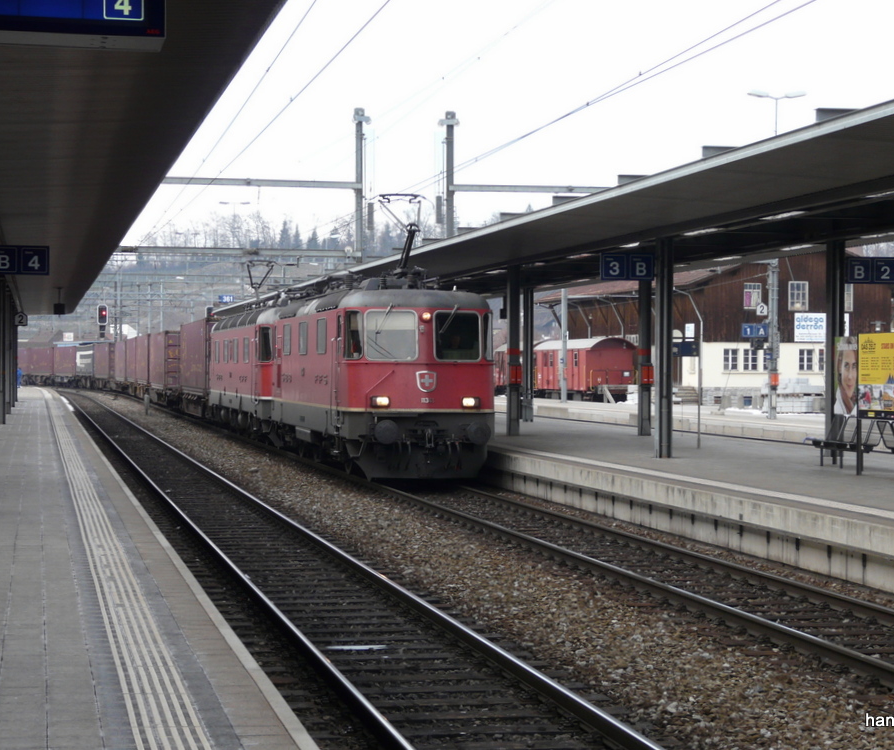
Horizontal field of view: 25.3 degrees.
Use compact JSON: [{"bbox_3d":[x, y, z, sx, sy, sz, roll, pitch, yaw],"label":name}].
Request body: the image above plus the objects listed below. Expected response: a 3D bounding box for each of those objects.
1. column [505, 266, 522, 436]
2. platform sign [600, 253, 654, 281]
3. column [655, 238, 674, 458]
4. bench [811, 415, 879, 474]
[{"bbox_3d":[1.550,-0.573,46.736,0.245,3.980,0.245,0,0,-12],"label":"column"},{"bbox_3d":[3.252,-1.960,36.050,1.000,0.500,0.100,0,0,-12],"label":"platform sign"},{"bbox_3d":[3.934,-0.488,36.136,0.250,3.980,0.250,0,0,-12],"label":"column"},{"bbox_3d":[6.329,1.100,31.647,0.540,0.820,2.050,0,0,-12],"label":"bench"}]

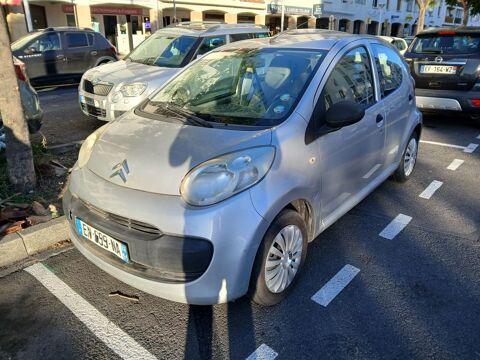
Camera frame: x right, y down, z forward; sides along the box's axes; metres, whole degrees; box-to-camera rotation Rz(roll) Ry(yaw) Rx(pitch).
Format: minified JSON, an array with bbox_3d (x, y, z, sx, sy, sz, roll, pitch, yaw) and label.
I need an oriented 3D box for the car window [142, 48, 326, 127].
[{"bbox_3d":[-0.104,-0.674,2.492,1.280,0.110,1.000,13,50,38],"label":"car window"}]

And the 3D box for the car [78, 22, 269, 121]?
[{"bbox_3d":[-0.932,-2.023,6.927,1.790,1.690,4.220,12,24,35],"label":"car"}]

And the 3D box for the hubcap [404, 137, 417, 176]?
[{"bbox_3d":[1.724,-0.226,3.668,0.050,0.385,0.385,13,25,38],"label":"hubcap"}]

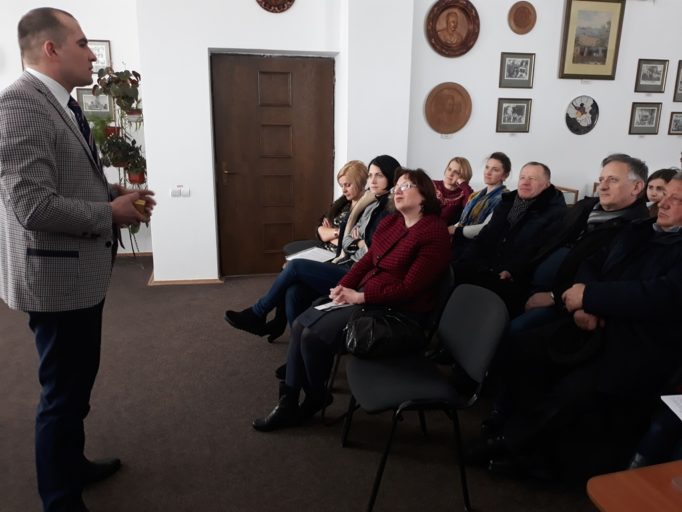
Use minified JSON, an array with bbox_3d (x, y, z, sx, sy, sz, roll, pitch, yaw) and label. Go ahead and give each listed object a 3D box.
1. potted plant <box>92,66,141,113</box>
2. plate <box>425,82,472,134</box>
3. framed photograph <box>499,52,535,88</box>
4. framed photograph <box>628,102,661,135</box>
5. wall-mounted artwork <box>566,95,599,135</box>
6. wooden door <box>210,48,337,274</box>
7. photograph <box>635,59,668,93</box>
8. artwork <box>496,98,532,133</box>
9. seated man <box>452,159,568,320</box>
[{"bbox_3d":[-2.236,-1.644,5.331,0.420,0.440,0.380,-2,13,-10],"label":"potted plant"},{"bbox_3d":[1.086,-1.474,5.329,0.492,0.506,0.030,-2,13,-10],"label":"plate"},{"bbox_3d":[1.793,-1.866,5.371,0.367,0.338,0.030,-2,13,-10],"label":"framed photograph"},{"bbox_3d":[3.307,-1.480,5.750,0.360,0.333,0.030,-2,13,-10],"label":"framed photograph"},{"bbox_3d":[2.557,-1.481,5.607,0.387,0.405,0.030,-2,13,-10],"label":"wall-mounted artwork"},{"bbox_3d":[-0.612,-0.807,5.062,1.109,2.051,0.060,-2,13,-10],"label":"wooden door"},{"bbox_3d":[3.316,-1.906,5.652,0.361,0.330,0.030,-2,13,-10],"label":"photograph"},{"bbox_3d":[1.791,-1.440,5.471,0.372,0.335,0.030,-2,13,-10],"label":"artwork"},{"bbox_3d":[1.144,-0.030,3.634,0.820,1.220,0.600,-7,15,-28],"label":"seated man"}]

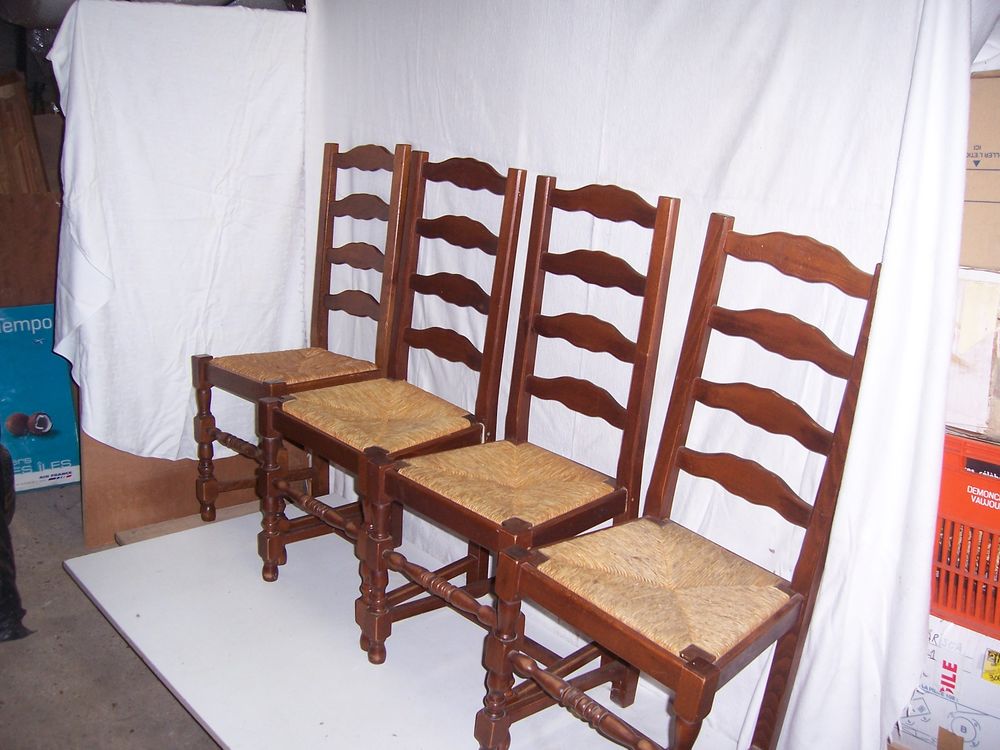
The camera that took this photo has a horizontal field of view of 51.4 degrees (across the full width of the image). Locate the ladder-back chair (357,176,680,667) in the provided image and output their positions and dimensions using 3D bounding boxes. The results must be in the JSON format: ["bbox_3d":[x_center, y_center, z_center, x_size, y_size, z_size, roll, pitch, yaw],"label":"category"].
[{"bbox_3d":[0.037,0.148,2.124,0.435,1.039,0.433,-13,24,-42],"label":"ladder-back chair"}]

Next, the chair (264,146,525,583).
[{"bbox_3d":[-0.255,0.029,2.433,0.433,1.039,0.435,20,23,40],"label":"chair"}]

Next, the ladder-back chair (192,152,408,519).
[{"bbox_3d":[-0.527,-0.090,2.789,0.435,1.039,0.433,-9,16,-41],"label":"ladder-back chair"}]

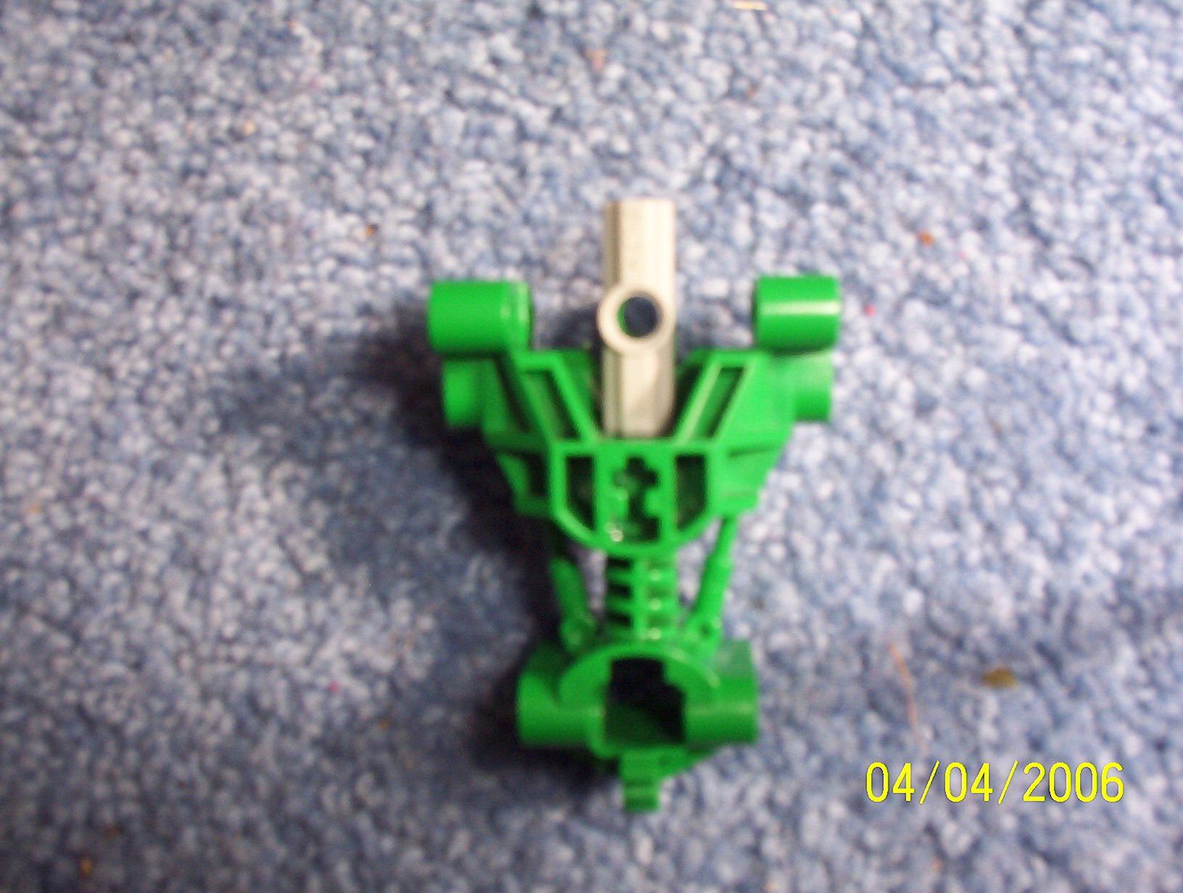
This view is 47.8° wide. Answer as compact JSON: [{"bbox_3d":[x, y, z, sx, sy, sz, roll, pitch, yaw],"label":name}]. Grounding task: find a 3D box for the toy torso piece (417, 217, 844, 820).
[{"bbox_3d":[0.005,0.007,0.138,0.041,0.025,0.063,1,95,4],"label":"toy torso piece"}]

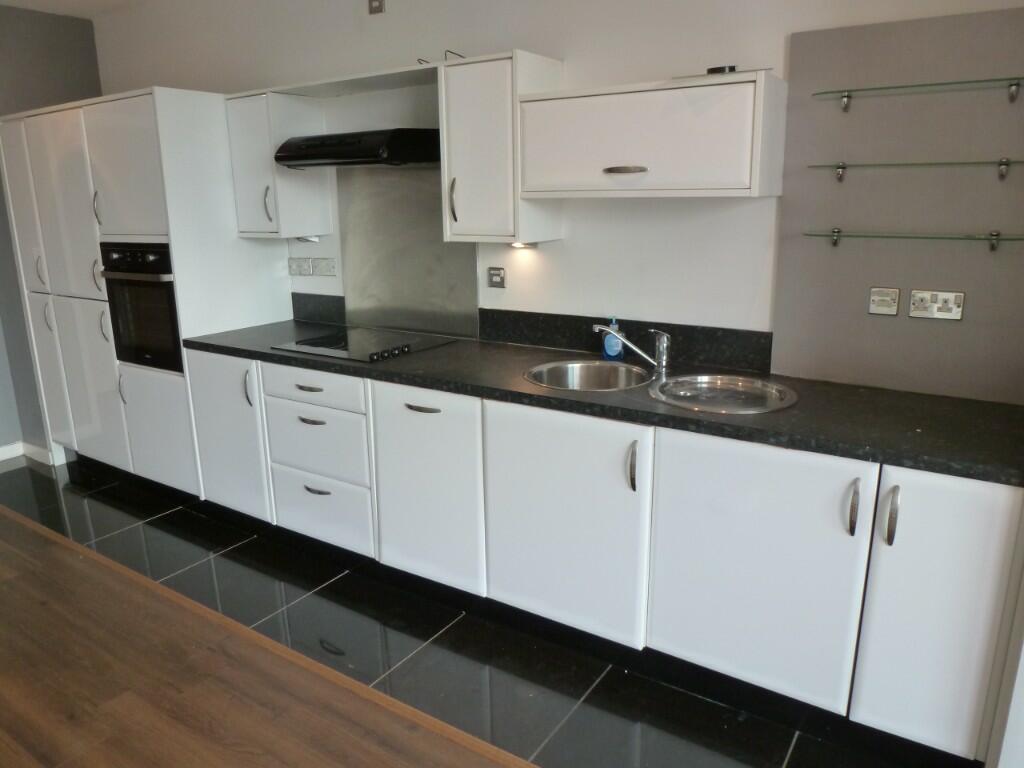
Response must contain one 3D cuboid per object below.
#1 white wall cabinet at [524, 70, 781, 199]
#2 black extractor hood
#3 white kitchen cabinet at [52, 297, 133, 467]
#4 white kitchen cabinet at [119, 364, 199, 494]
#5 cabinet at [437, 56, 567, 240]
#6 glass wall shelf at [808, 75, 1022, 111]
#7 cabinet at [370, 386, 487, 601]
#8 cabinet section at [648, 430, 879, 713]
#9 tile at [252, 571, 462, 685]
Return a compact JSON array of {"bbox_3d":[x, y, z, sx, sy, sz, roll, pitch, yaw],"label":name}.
[{"bbox_3d":[0.446,-0.786,2.341,0.806,0.335,0.295,8,16,32],"label":"white wall cabinet"},{"bbox_3d":[-0.603,-0.962,2.922,0.605,0.120,0.480,8,17,32],"label":"black extractor hood"},{"bbox_3d":[-2.112,-0.069,4.015,0.606,0.921,0.580,8,17,32],"label":"white kitchen cabinet"},{"bbox_3d":[-1.557,0.153,3.663,0.565,0.575,0.575,8,16,32],"label":"white kitchen cabinet"},{"bbox_3d":[-0.035,-0.870,2.682,0.350,0.640,0.311,8,17,32],"label":"cabinet"},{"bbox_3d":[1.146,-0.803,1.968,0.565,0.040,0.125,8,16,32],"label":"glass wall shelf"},{"bbox_3d":[-0.147,0.313,2.798,0.499,0.730,0.580,8,17,32],"label":"cabinet"},{"bbox_3d":[0.833,0.467,2.271,0.590,0.750,0.580,8,17,31],"label":"cabinet section"},{"bbox_3d":[-0.574,0.888,2.634,0.610,0.010,0.503,8,17,32],"label":"tile"}]

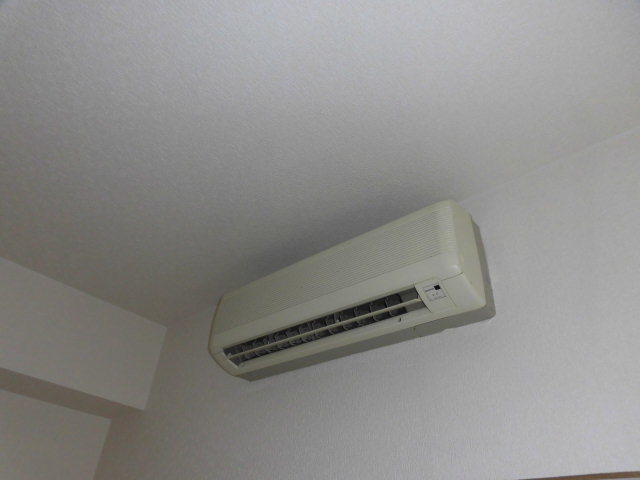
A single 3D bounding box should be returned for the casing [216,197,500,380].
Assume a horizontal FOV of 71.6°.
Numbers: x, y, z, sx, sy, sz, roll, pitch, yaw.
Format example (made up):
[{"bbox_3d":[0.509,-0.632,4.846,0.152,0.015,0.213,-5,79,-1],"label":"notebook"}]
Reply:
[{"bbox_3d":[0.033,0.159,1.202,0.795,0.264,0.179,-25,-45,33],"label":"casing"}]

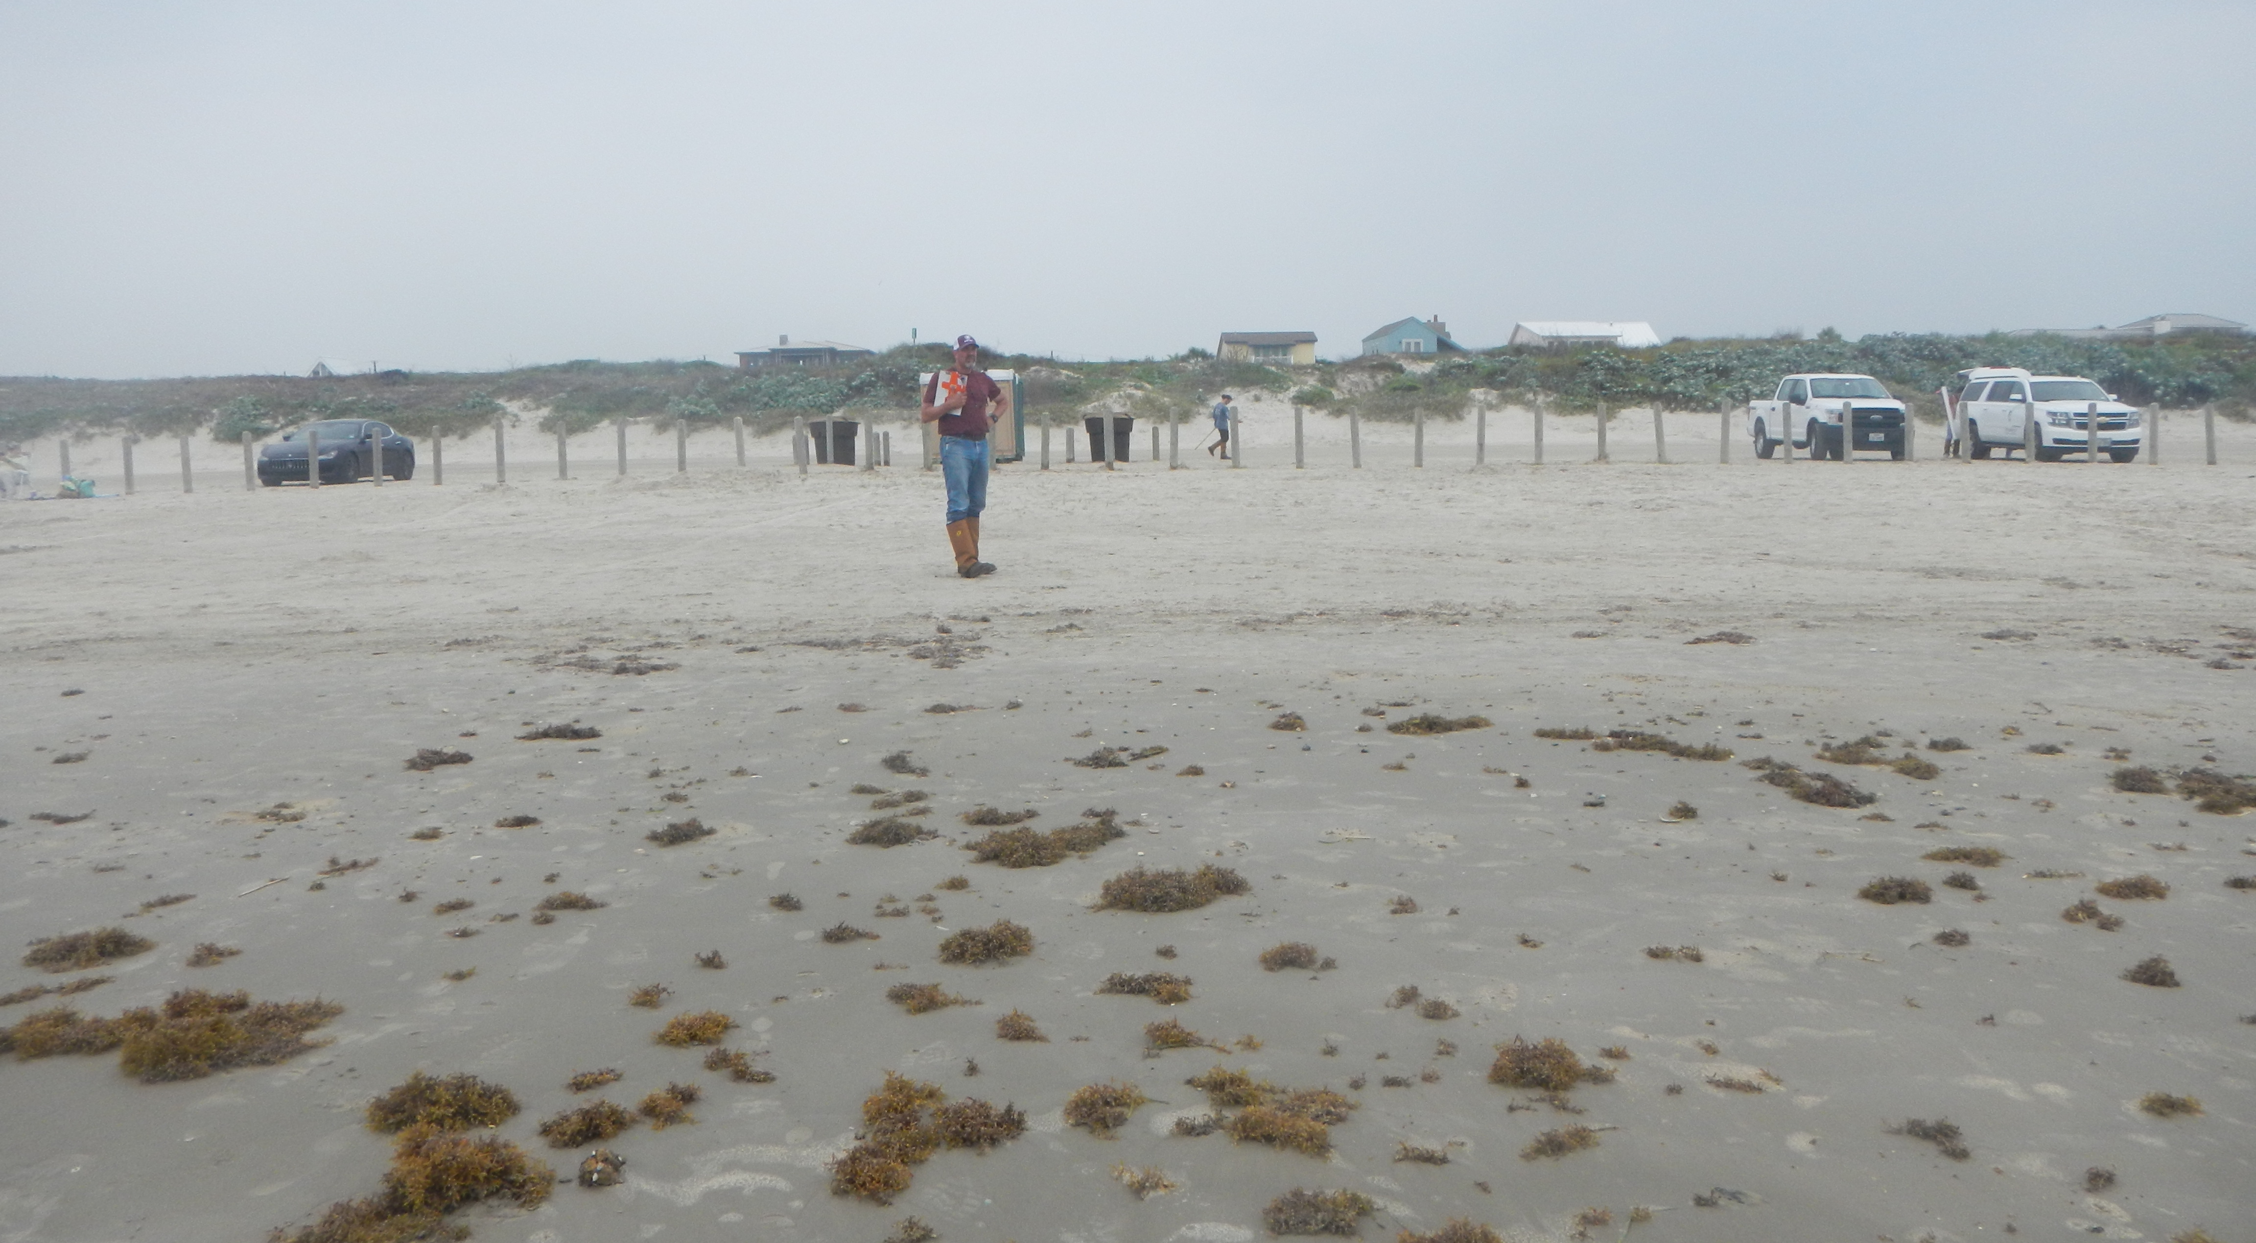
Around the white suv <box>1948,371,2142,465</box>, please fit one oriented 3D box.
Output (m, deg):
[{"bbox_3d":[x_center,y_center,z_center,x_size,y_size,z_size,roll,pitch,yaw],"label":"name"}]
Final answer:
[{"bbox_3d":[21.373,-4.736,42.496,2.060,1.970,5.250,0,6,0],"label":"white suv"}]

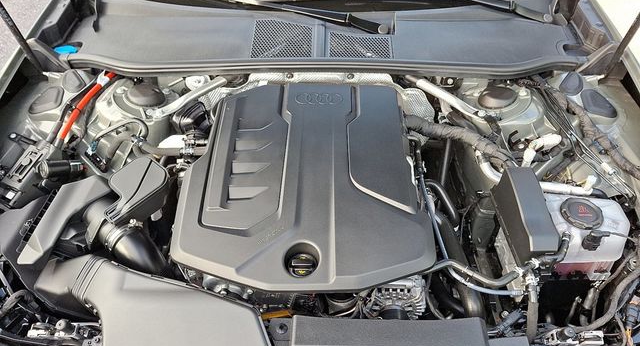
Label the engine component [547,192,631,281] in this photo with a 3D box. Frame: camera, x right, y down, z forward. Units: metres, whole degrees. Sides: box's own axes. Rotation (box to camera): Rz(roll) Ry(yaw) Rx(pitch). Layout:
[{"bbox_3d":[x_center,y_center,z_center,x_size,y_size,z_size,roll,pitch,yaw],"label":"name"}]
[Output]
[{"bbox_3d":[0.475,0.132,0.905,0.170,0.135,0.150,0,54,0],"label":"engine component"}]

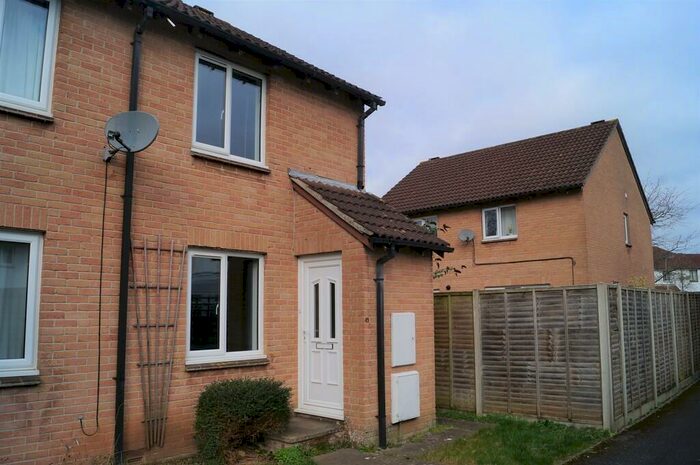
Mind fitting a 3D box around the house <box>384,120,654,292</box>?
[{"bbox_3d":[6.000,0.458,19.733,8.100,7.900,7.500,-7,-10,43],"label":"house"}]

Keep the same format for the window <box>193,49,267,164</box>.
[{"bbox_3d":[-1.511,-1.562,6.763,0.090,1.300,1.100,-7,-10,43],"label":"window"}]

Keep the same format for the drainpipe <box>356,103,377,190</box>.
[{"bbox_3d":[0.277,-1.385,8.346,0.310,1.420,0.085,-7,-10,43],"label":"drainpipe"}]

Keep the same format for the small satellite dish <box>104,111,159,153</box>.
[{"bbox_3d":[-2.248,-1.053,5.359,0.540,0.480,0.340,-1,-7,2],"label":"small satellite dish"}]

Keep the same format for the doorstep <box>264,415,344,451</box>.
[{"bbox_3d":[-0.656,2.425,6.261,1.000,0.190,0.950,-7,-10,43],"label":"doorstep"}]

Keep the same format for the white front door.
[{"bbox_3d":[-0.394,1.339,6.879,0.880,2.060,0.090,-7,-10,43],"label":"white front door"}]

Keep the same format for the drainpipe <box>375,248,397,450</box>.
[{"bbox_3d":[0.461,1.345,6.280,0.270,2.410,0.085,-7,-10,43],"label":"drainpipe"}]

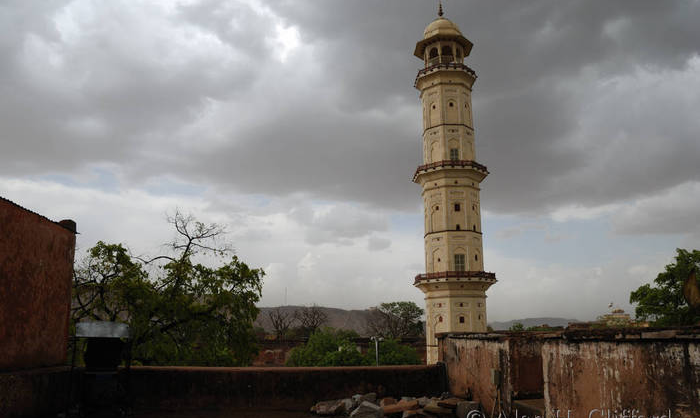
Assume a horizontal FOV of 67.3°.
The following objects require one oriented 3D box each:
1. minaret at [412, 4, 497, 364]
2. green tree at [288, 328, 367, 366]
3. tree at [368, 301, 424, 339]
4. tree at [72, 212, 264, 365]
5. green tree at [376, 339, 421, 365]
[{"bbox_3d":[10.629,-2.689,55.256,8.010,42.910,8.010,0,-14,0],"label":"minaret"},{"bbox_3d":[-1.652,11.927,38.256,6.040,6.440,6.000,0,-14,0],"label":"green tree"},{"bbox_3d":[6.286,18.855,75.682,8.960,10.920,8.500,0,-14,0],"label":"tree"},{"bbox_3d":[-7.438,5.303,20.327,8.100,10.720,7.500,0,-14,0],"label":"tree"},{"bbox_3d":[3.954,13.059,41.062,3.400,5.550,4.400,0,-14,0],"label":"green tree"}]

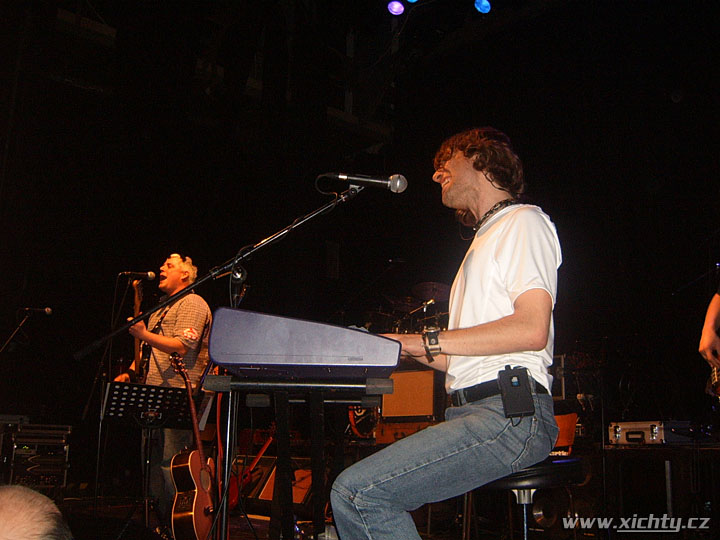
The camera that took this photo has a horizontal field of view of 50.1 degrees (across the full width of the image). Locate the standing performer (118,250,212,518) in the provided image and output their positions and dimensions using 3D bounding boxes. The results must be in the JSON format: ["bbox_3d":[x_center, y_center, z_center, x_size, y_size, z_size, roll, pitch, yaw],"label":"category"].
[{"bbox_3d":[-1.268,0.762,5.019,0.580,1.770,0.550,3,-8,-12],"label":"standing performer"}]

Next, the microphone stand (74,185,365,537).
[{"bbox_3d":[-0.399,0.503,2.024,0.800,1.464,0.500,1,-8,2],"label":"microphone stand"}]

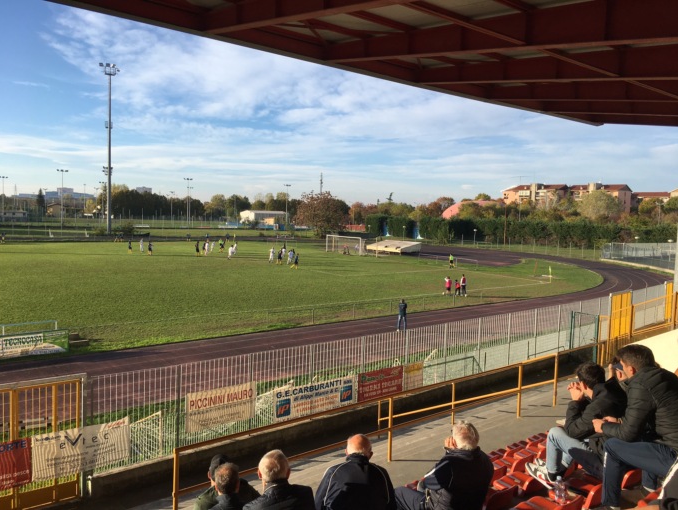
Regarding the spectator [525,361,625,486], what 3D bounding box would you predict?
[{"bbox_3d":[1.993,1.433,4.737,0.580,1.100,0.850,-2,7,-42],"label":"spectator"}]

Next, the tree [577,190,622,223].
[{"bbox_3d":[73.403,-11.175,159.381,11.986,13.667,11.121,2,5,0],"label":"tree"}]

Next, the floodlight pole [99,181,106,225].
[{"bbox_3d":[-61.992,-13.825,149.640,1.700,10.888,0.600,-2,7,-38],"label":"floodlight pole"}]

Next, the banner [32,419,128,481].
[{"bbox_3d":[-5.872,4.424,13.089,2.094,1.020,0.040,-2,7,-38],"label":"banner"}]

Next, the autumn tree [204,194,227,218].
[{"bbox_3d":[-45.941,-17.950,212.280,8.512,9.137,8.064,2,5,0],"label":"autumn tree"}]

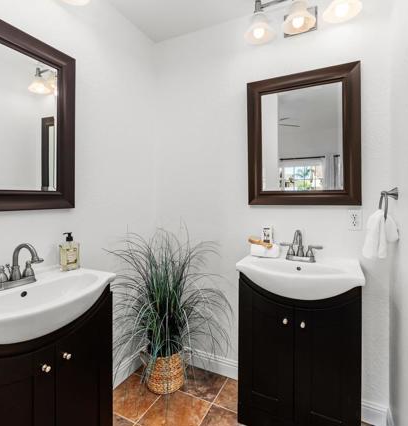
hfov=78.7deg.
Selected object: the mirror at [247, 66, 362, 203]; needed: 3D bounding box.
[{"bbox_3d":[0.571,-0.441,1.487,0.628,0.788,0.030,1,2,26],"label":"mirror"}]

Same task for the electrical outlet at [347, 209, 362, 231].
[{"bbox_3d":[0.835,0.039,1.371,0.073,0.116,0.010,1,2,26],"label":"electrical outlet"}]

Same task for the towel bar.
[{"bbox_3d":[0.881,-0.035,1.185,0.066,0.168,0.150,1,2,26],"label":"towel bar"}]

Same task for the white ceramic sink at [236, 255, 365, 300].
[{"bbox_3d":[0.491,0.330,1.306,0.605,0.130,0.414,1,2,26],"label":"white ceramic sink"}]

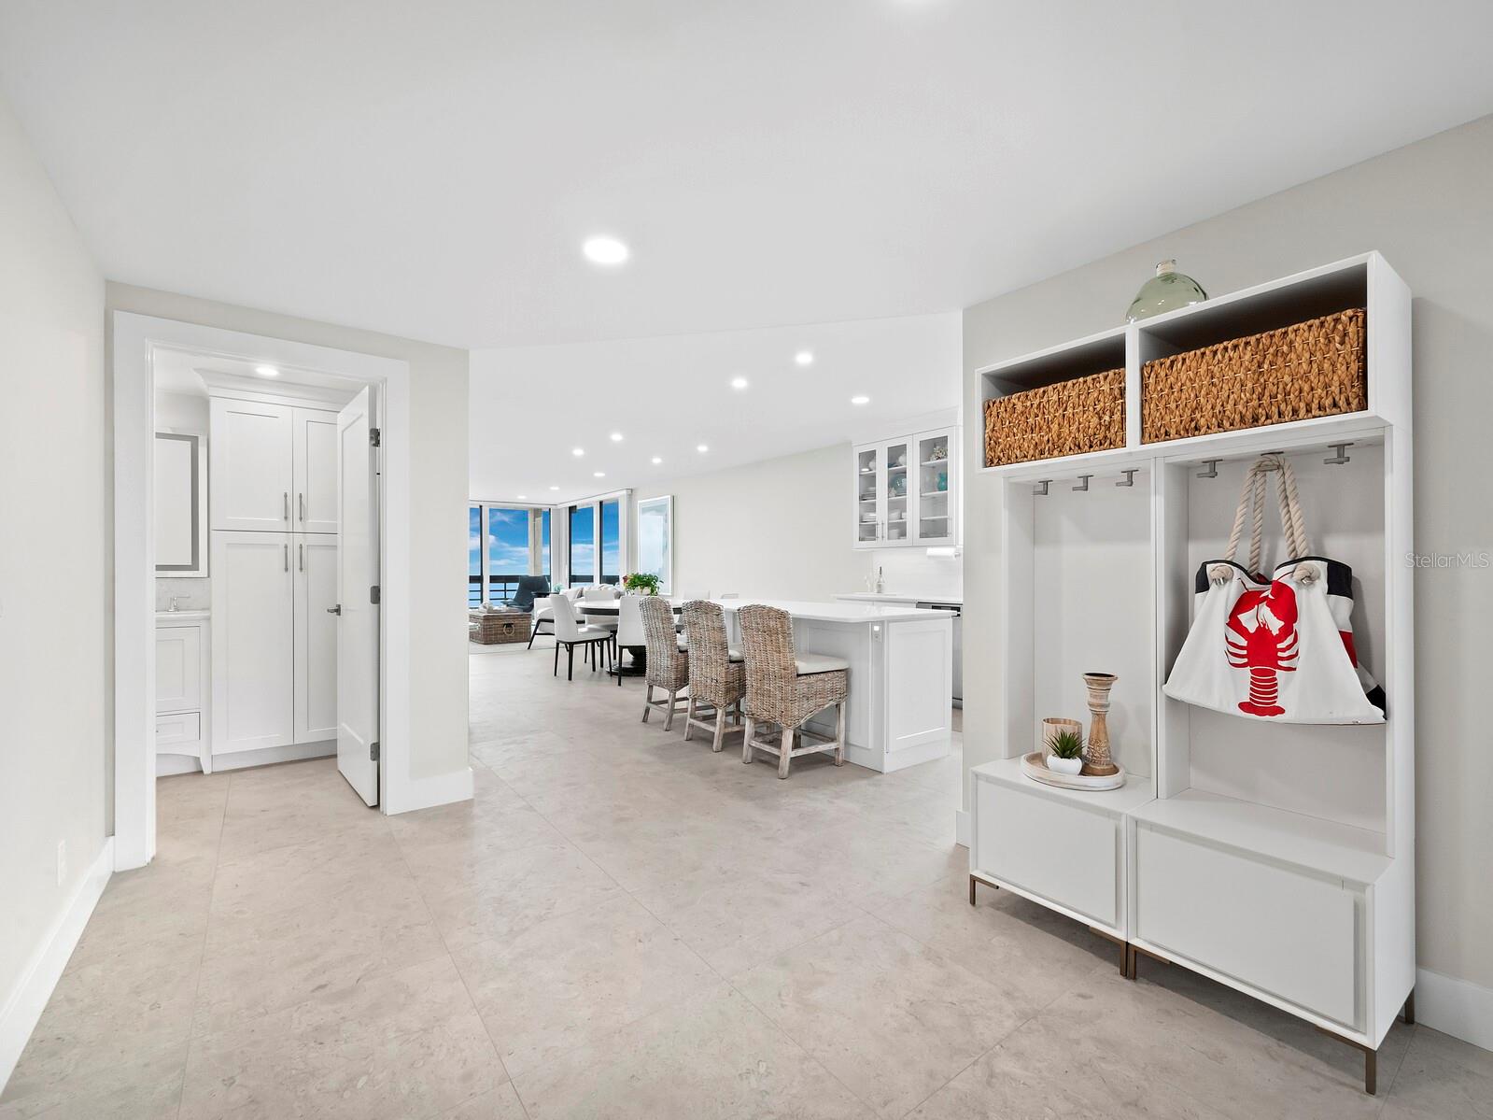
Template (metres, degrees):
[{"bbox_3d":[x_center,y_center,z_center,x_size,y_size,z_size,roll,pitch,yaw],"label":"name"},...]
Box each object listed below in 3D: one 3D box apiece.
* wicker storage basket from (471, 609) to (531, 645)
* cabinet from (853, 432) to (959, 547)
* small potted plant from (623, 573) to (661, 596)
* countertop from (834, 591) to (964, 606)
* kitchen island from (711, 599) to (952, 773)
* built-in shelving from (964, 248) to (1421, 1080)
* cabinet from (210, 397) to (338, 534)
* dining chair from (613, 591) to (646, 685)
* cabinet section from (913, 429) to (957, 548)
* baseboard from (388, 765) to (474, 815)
[{"bbox_3d":[-4.140,1.110,10.044,0.720,0.430,1.050,0,-1,-38],"label":"wicker storage basket"},{"bbox_3d":[1.617,-0.652,5.910,0.330,1.065,1.225,0,-1,-38],"label":"cabinet"},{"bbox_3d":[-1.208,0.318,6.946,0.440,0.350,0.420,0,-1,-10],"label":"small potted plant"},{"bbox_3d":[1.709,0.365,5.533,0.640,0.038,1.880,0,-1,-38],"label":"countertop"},{"bbox_3d":[0.413,0.792,4.314,1.000,0.915,1.780,0,-1,-38],"label":"kitchen island"},{"bbox_3d":[1.274,0.262,1.887,0.380,1.915,1.010,0,-1,-38],"label":"built-in shelving"},{"bbox_3d":[-2.976,-0.548,3.952,0.765,0.780,0.520,0,-1,-38],"label":"cabinet"},{"bbox_3d":[-1.114,0.826,6.370,0.480,0.900,0.570,0,-1,-3],"label":"dining chair"},{"bbox_3d":[1.806,-0.637,5.483,0.340,1.025,0.453,0,-1,-37],"label":"cabinet section"},{"bbox_3d":[-1.575,1.163,3.016,0.375,0.150,0.020,0,-1,-38],"label":"baseboard"}]

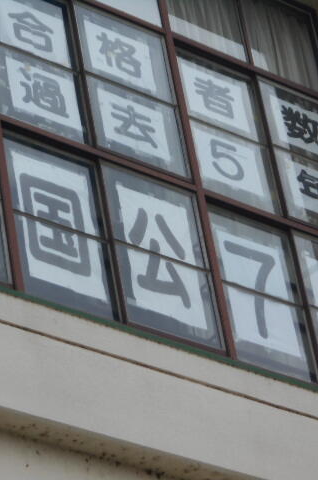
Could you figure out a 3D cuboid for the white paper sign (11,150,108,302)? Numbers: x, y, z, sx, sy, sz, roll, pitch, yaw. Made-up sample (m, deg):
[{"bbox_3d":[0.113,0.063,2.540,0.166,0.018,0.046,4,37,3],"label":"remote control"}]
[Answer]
[{"bbox_3d":[-0.439,-0.063,10.618,0.425,0.690,0.015,19,-44,-36],"label":"white paper sign"}]

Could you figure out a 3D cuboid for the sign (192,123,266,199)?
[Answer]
[{"bbox_3d":[0.344,-0.380,11.754,0.417,0.304,0.015,19,-44,-36],"label":"sign"}]

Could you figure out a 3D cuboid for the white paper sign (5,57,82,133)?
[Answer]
[{"bbox_3d":[-0.536,-0.686,11.264,0.409,0.301,0.015,19,-44,-36],"label":"white paper sign"}]

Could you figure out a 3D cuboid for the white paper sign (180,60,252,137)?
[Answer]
[{"bbox_3d":[0.284,-0.714,11.984,0.417,0.304,0.015,19,-44,-36],"label":"white paper sign"}]

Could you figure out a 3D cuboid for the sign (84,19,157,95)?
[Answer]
[{"bbox_3d":[-0.184,-0.888,11.628,0.417,0.304,0.015,19,-44,-36],"label":"sign"}]

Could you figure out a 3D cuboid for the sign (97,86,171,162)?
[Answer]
[{"bbox_3d":[-0.119,-0.554,11.604,0.412,0.304,0.015,19,-44,-36],"label":"sign"}]

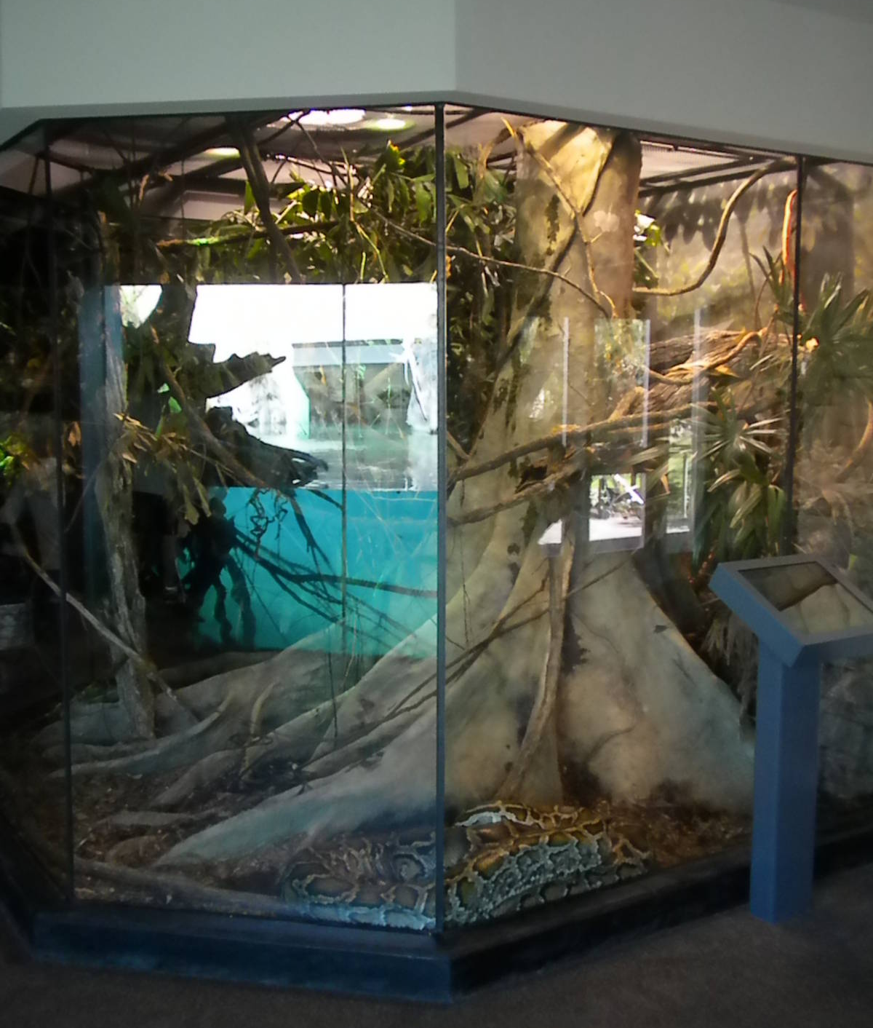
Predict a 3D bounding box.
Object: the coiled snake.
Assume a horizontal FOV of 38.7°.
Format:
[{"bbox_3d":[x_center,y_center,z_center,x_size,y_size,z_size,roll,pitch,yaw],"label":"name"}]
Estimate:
[{"bbox_3d":[0.082,0.940,3.437,1.000,0.180,0.520,-2,7,-15],"label":"coiled snake"}]

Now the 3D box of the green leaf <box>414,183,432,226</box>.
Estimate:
[{"bbox_3d":[-0.040,-0.969,3.900,0.055,0.128,0.025,0,7,0],"label":"green leaf"}]

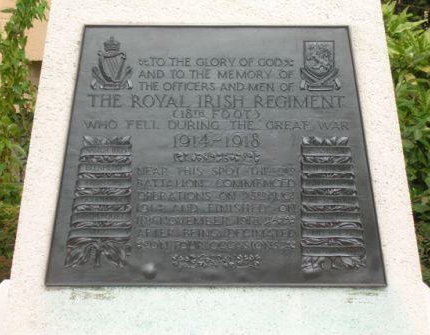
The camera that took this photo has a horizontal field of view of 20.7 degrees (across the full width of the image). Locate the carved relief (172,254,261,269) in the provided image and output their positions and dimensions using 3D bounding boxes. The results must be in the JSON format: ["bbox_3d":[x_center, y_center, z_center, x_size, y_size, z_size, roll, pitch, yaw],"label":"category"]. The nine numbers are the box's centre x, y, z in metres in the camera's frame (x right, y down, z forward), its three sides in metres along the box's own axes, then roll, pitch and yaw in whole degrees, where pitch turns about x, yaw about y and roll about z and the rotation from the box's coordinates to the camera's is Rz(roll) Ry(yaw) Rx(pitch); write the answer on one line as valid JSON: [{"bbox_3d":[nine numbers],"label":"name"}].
[{"bbox_3d":[0.004,0.213,2.664,0.203,0.033,0.012,0,-8,0],"label":"carved relief"}]

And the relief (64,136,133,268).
[{"bbox_3d":[-0.266,0.078,2.676,0.157,0.303,0.025,0,-8,0],"label":"relief"}]

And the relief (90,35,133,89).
[{"bbox_3d":[-0.239,-0.242,2.727,0.099,0.130,0.015,0,-8,0],"label":"relief"}]

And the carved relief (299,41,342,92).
[{"bbox_3d":[0.246,-0.237,2.726,0.096,0.121,0.015,0,-8,0],"label":"carved relief"}]

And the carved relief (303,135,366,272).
[{"bbox_3d":[0.273,0.083,2.676,0.150,0.312,0.025,0,-8,0],"label":"carved relief"}]

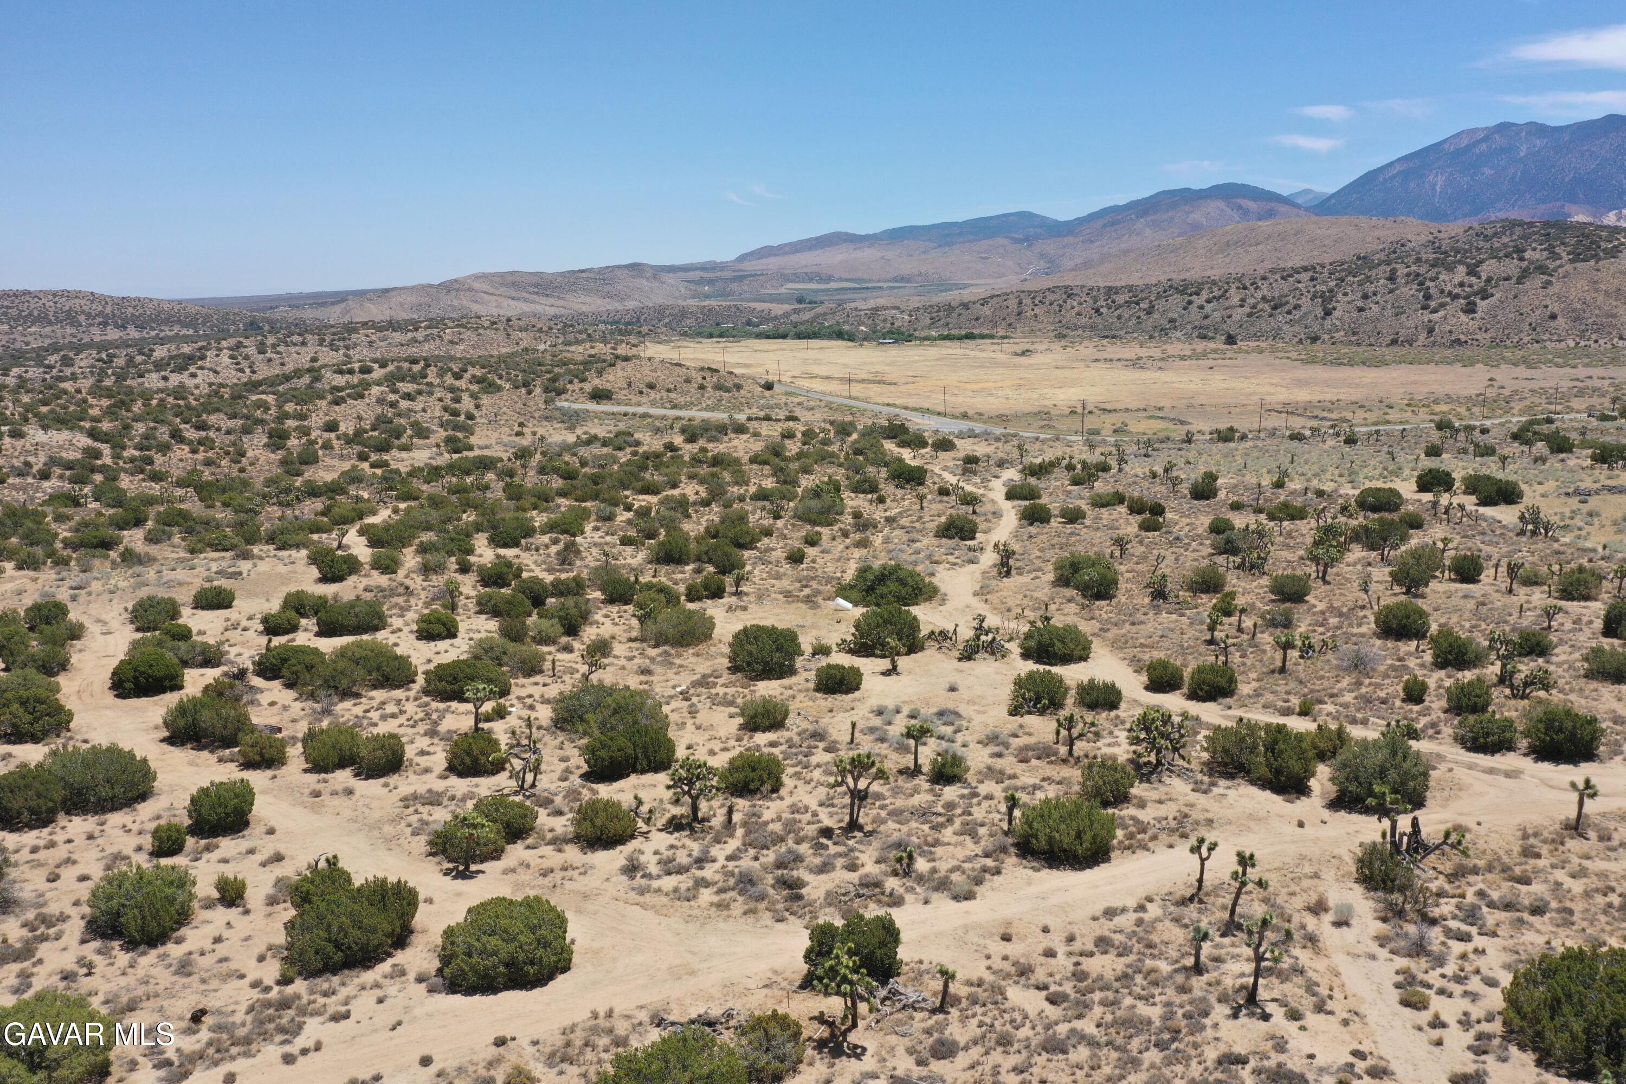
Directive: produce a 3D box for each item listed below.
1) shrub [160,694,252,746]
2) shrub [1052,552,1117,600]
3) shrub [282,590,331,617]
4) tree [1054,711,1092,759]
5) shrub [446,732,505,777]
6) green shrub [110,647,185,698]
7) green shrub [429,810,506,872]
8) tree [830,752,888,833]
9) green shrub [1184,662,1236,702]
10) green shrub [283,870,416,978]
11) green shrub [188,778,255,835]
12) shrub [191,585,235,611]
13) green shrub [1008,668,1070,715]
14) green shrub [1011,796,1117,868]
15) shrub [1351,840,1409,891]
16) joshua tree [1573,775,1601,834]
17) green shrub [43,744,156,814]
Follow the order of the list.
[{"bbox_3d":[-37.270,10.930,77.690,4.930,3.150,4.430,-6,12,-26],"label":"shrub"},{"bbox_3d":[28.423,3.558,132.009,6.718,4.616,6.046,2,11,12],"label":"shrub"},{"bbox_3d":[-43.440,5.390,108.380,3.940,2.440,3.550,-5,12,-22],"label":"shrub"},{"bbox_3d":[17.112,12.773,83.319,2.448,3.265,1.959,2,12,12],"label":"tree"},{"bbox_3d":[-21.143,13.298,79.320,3.538,2.532,3.361,-4,12,-16],"label":"shrub"},{"bbox_3d":[-51.734,10.208,98.353,5.141,3.437,4.884,-6,13,-28],"label":"green shrub"},{"bbox_3d":[-18.494,15.975,67.746,4.003,2.010,3.803,-3,12,-16],"label":"green shrub"},{"bbox_3d":[2.421,13.039,66.067,3.050,4.400,2.750,0,11,2],"label":"tree"},{"bbox_3d":[28.499,10.058,90.679,3.565,2.571,3.387,3,12,18],"label":"green shrub"},{"bbox_3d":[-19.519,16.060,53.409,5.190,3.460,4.670,-4,12,-21],"label":"green shrub"},{"bbox_3d":[-33.339,14.932,71.337,3.356,2.901,3.189,-6,13,-26],"label":"green shrub"},{"bbox_3d":[-60.481,5.632,127.593,4.036,2.229,3.633,-5,12,-25],"label":"shrub"},{"bbox_3d":[16.904,11.073,94.329,4.476,3.038,4.252,2,12,10],"label":"green shrub"},{"bbox_3d":[14.154,16.250,71.284,5.678,2.883,5.110,2,11,12],"label":"green shrub"},{"bbox_3d":[26.914,15.340,60.026,2.390,2.270,2.150,5,13,25],"label":"shrub"},{"bbox_3d":[41.661,14.204,68.271,1.264,3.084,1.201,6,14,32],"label":"joshua tree"},{"bbox_3d":[-37.770,12.342,66.838,5.310,2.830,4.250,-7,13,-30],"label":"green shrub"}]

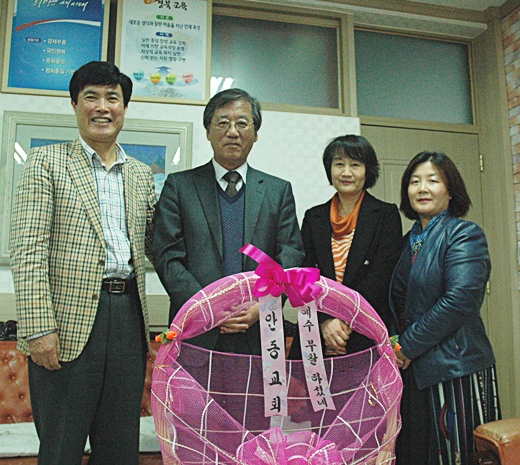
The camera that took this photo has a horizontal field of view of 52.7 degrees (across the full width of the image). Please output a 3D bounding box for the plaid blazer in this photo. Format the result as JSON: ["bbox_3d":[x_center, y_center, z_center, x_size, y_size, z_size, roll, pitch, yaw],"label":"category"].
[{"bbox_3d":[-0.545,0.047,1.697,0.520,0.730,0.320,5,-8,-32],"label":"plaid blazer"}]

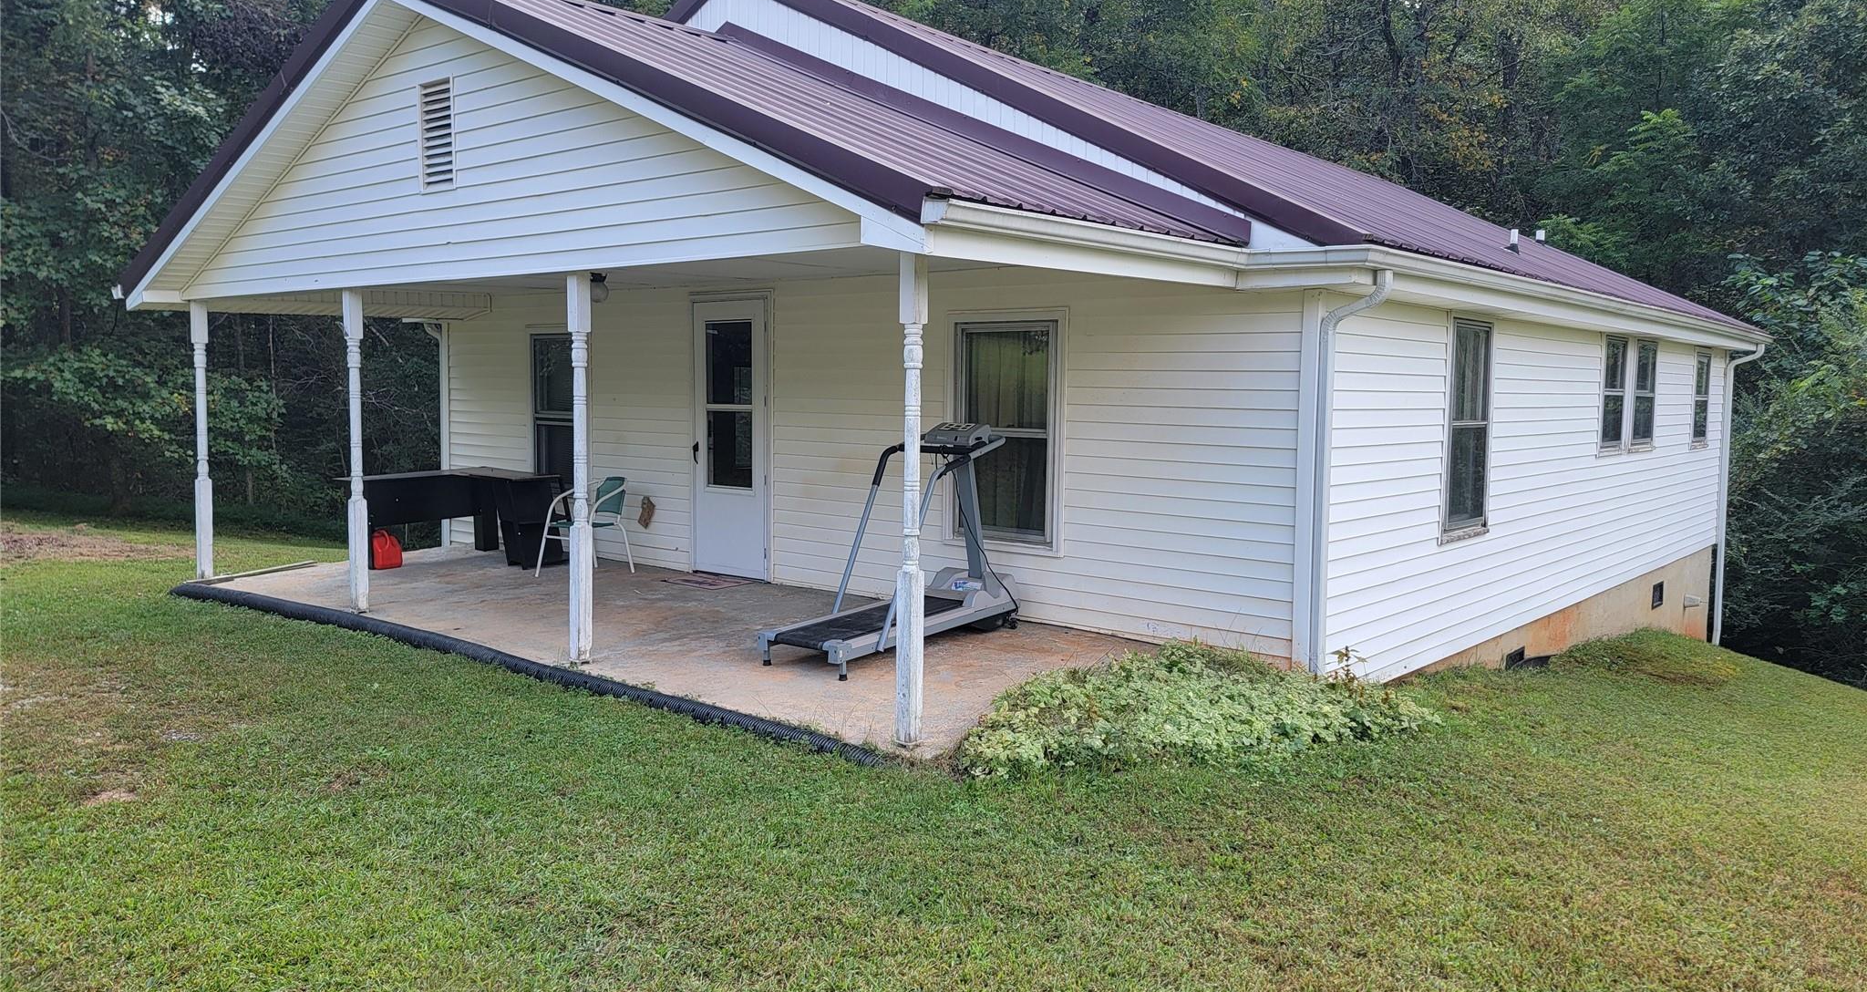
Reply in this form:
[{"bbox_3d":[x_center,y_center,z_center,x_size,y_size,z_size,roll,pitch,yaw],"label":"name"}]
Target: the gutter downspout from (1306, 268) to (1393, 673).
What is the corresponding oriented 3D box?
[{"bbox_3d":[2.135,-0.076,6.659,0.330,2.140,0.085,5,7,40],"label":"gutter downspout"}]

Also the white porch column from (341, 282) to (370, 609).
[{"bbox_3d":[-3.747,-0.284,8.404,0.087,2.090,0.087,5,7,40],"label":"white porch column"}]

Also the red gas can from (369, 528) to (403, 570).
[{"bbox_3d":[-4.403,0.430,10.422,0.170,0.285,0.205,5,7,40],"label":"red gas can"}]

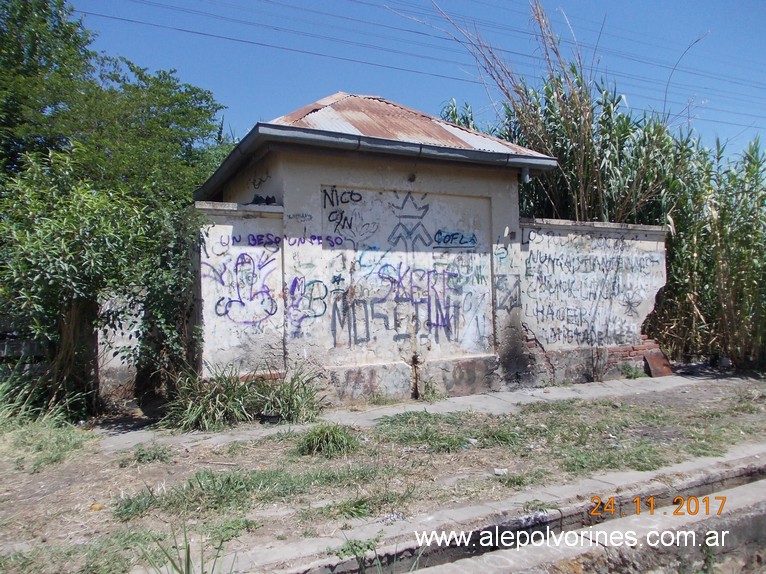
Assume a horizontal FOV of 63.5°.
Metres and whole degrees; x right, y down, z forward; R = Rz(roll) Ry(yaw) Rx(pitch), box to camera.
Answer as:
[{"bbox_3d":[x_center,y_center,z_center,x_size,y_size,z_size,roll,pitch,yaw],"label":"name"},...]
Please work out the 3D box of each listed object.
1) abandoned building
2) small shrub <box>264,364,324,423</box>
[{"bbox_3d":[0.625,-0.709,9.792,7.497,4.341,3.773,0,-2,-27],"label":"abandoned building"},{"bbox_3d":[-0.959,1.118,6.713,0.588,0.549,0.529,0,-2,-27],"label":"small shrub"}]

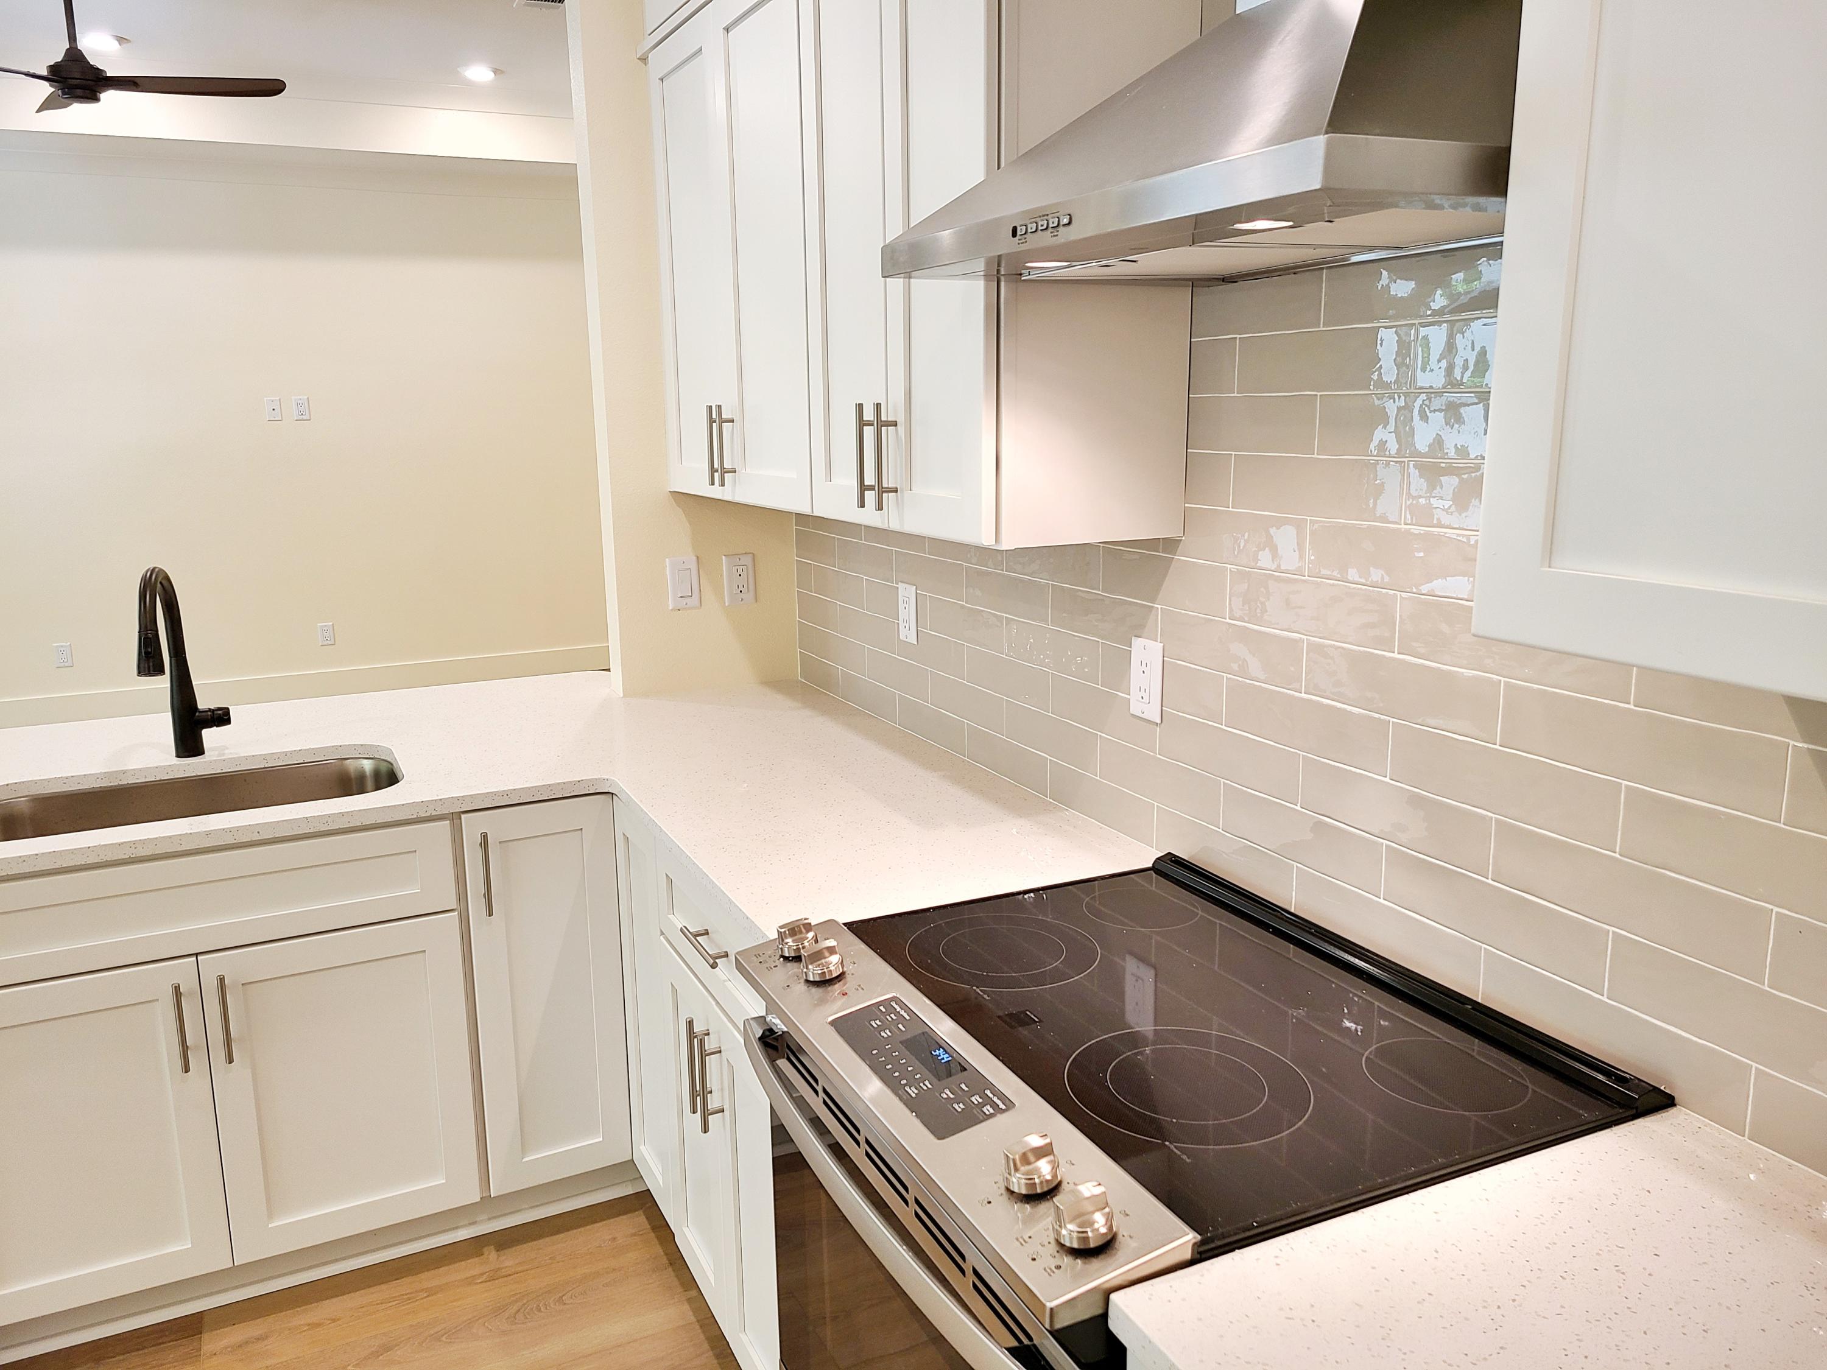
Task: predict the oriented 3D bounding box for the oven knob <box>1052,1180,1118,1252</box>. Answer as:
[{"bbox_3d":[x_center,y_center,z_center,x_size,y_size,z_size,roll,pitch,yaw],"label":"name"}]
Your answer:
[{"bbox_3d":[0.135,0.425,1.095,0.049,0.038,0.049,-15,16,-23],"label":"oven knob"}]

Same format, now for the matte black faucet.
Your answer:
[{"bbox_3d":[-1.352,-0.031,2.533,0.106,0.378,0.254,-4,12,-15],"label":"matte black faucet"}]

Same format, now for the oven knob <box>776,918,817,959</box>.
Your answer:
[{"bbox_3d":[-0.142,0.310,1.665,0.049,0.038,0.049,-15,16,-23],"label":"oven knob"}]

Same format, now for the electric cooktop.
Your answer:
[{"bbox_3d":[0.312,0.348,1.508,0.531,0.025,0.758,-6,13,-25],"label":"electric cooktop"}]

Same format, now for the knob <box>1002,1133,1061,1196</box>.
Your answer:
[{"bbox_3d":[0.100,0.409,1.172,0.049,0.038,0.049,-8,15,2],"label":"knob"}]

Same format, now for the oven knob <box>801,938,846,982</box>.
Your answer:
[{"bbox_3d":[-0.106,0.323,1.599,0.049,0.038,0.049,-8,15,2],"label":"oven knob"}]

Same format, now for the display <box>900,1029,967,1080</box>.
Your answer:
[{"bbox_3d":[0.020,0.379,1.400,0.033,0.005,0.094,-15,16,-23],"label":"display"}]

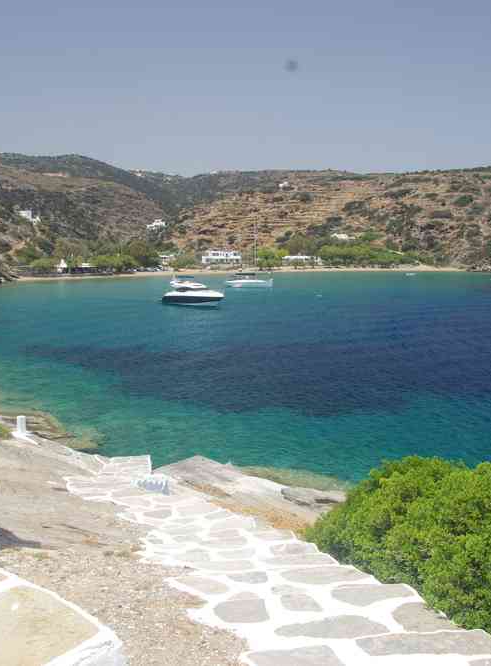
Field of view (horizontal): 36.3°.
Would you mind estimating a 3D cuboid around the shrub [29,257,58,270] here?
[{"bbox_3d":[-70.641,-24.305,262.000,10.000,4.700,8.000,-1,7,-11],"label":"shrub"}]

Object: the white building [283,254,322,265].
[{"bbox_3d":[24.042,-30.790,316.000,16.500,4.000,8.000,-1,7,-6],"label":"white building"}]

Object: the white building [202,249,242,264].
[{"bbox_3d":[-10.037,-32.248,320.000,17.000,5.900,9.000,-1,7,-9],"label":"white building"}]

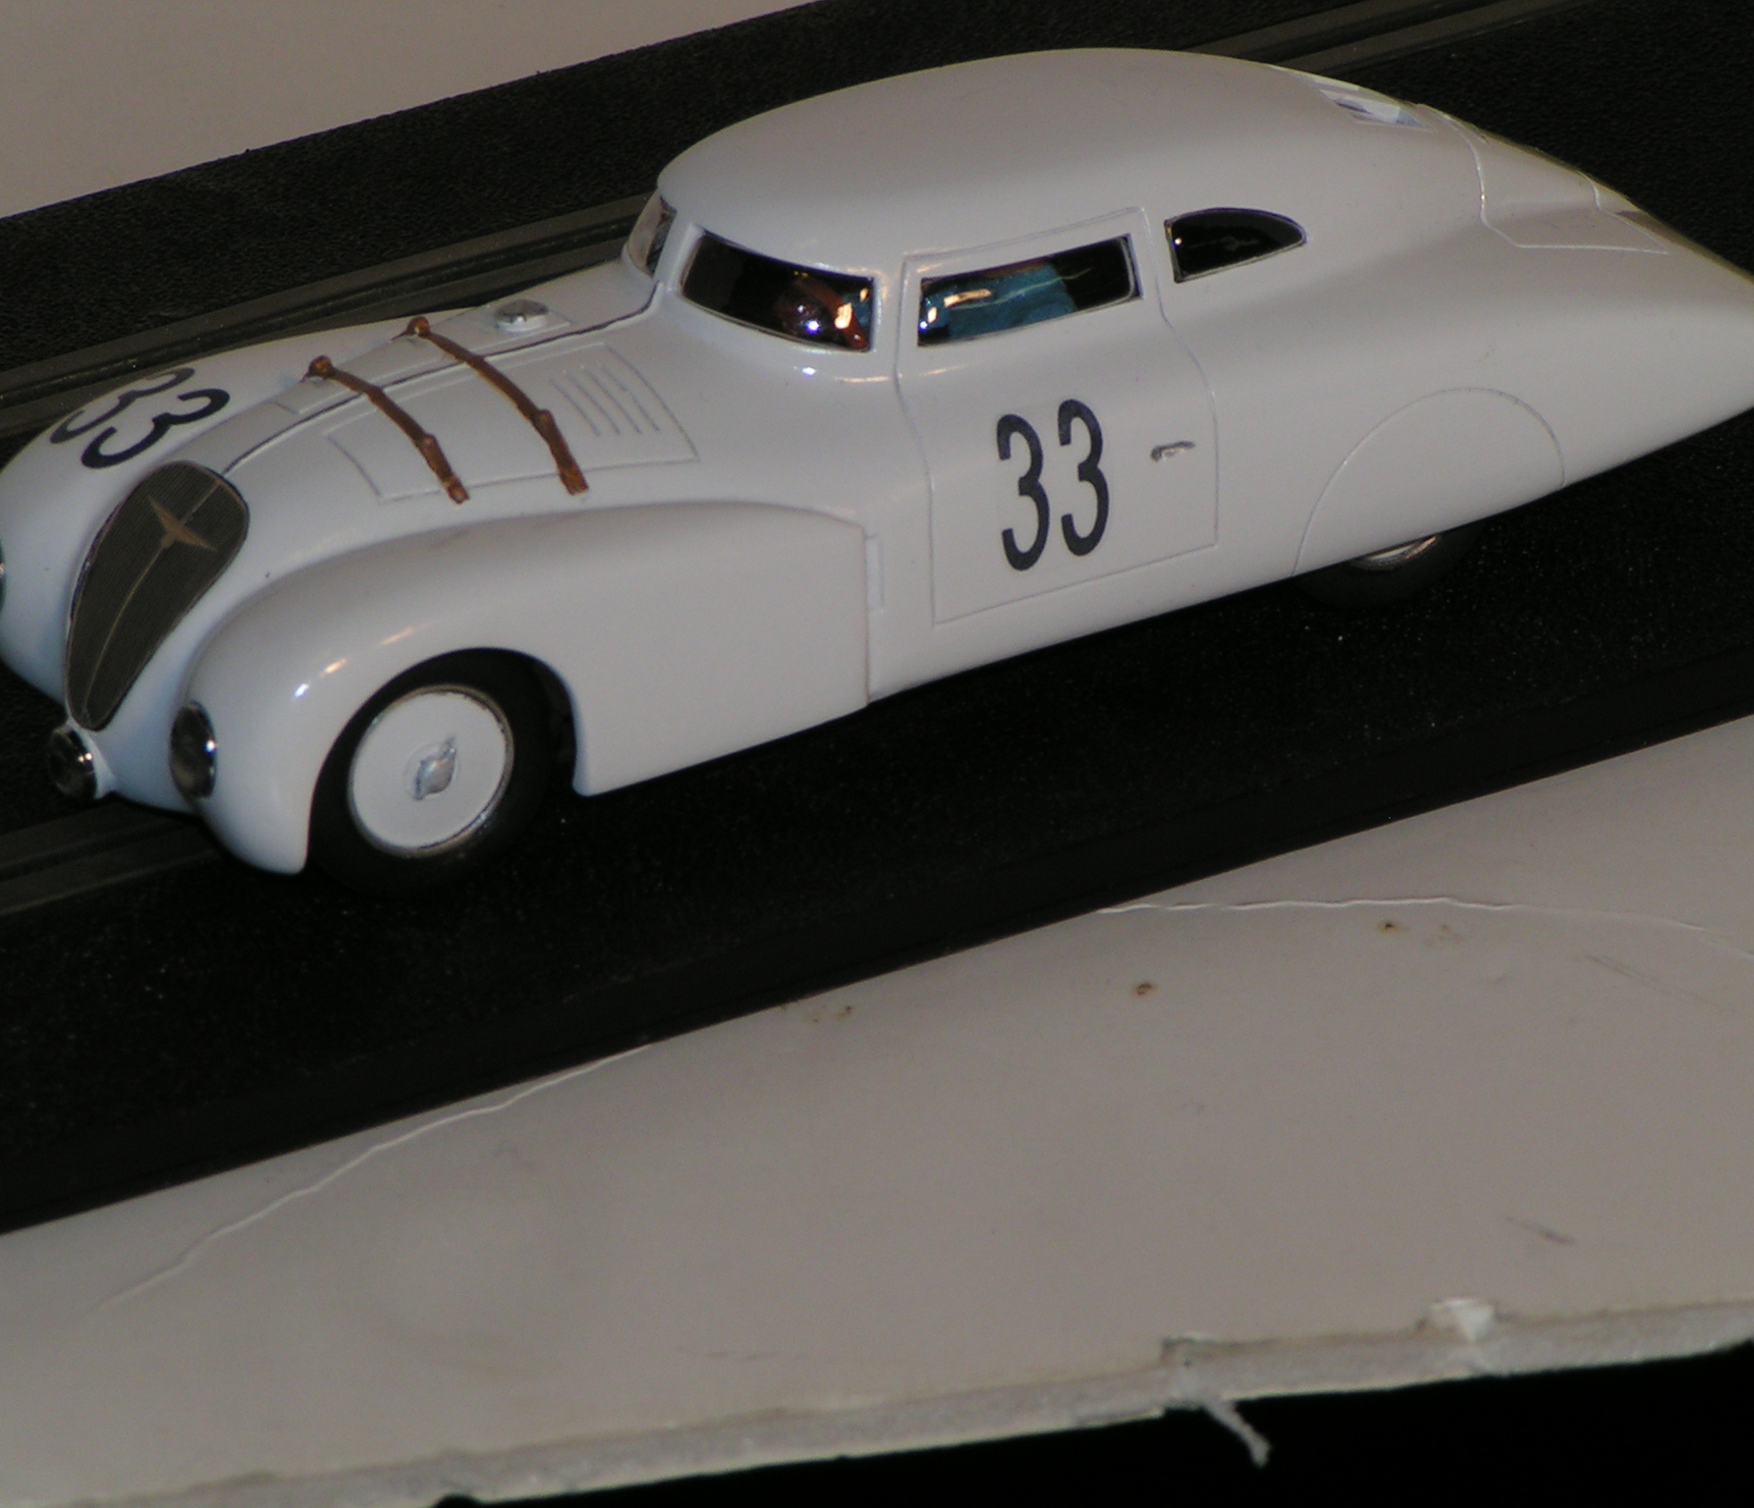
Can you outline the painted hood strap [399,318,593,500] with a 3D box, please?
[{"bbox_3d":[-0.029,-0.027,0.890,0.002,0.006,0.032,-16,28,-23],"label":"painted hood strap"}]

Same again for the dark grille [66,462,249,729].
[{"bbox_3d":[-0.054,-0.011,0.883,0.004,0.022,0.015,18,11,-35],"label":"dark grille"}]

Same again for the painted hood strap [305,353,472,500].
[{"bbox_3d":[-0.037,-0.025,0.887,0.002,0.005,0.028,-16,28,-23],"label":"painted hood strap"}]

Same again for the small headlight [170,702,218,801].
[{"bbox_3d":[-0.049,0.000,0.867,0.002,0.007,0.007,-11,26,-26],"label":"small headlight"}]

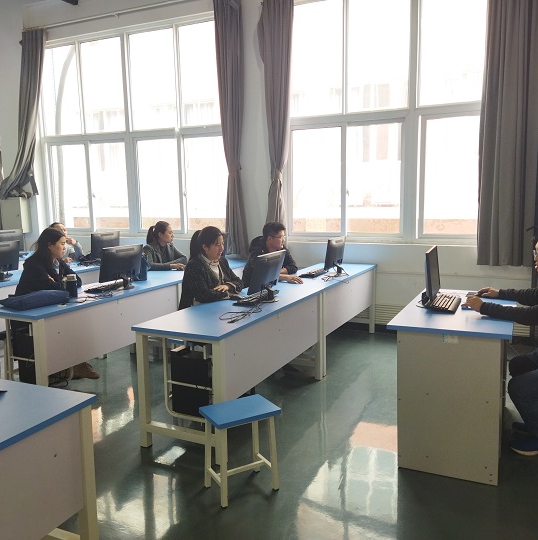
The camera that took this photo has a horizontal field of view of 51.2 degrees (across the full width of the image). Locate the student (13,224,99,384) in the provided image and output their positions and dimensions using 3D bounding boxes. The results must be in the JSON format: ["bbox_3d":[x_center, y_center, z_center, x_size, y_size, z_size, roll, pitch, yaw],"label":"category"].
[{"bbox_3d":[-1.772,0.279,4.680,0.700,1.230,0.500,2,9,26],"label":"student"}]

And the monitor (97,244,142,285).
[{"bbox_3d":[-1.249,-0.022,4.674,0.190,0.360,0.500,3,9,25],"label":"monitor"}]

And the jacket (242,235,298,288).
[{"bbox_3d":[-0.018,0.006,5.129,0.520,0.640,0.540,4,9,31],"label":"jacket"}]

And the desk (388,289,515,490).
[{"bbox_3d":[1.157,0.611,3.397,0.620,0.784,1.170,2,9,26],"label":"desk"}]

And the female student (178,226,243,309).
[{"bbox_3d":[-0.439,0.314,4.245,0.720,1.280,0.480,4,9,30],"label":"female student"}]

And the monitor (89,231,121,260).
[{"bbox_3d":[-1.892,-0.265,6.524,0.200,0.360,0.490,3,9,25],"label":"monitor"}]

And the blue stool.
[{"bbox_3d":[-0.147,0.923,2.891,0.355,0.430,0.245,-5,9,-29],"label":"blue stool"}]

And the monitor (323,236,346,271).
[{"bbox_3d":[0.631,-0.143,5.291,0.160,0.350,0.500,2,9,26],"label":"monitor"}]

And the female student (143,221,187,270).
[{"bbox_3d":[-1.118,0.084,5.971,0.660,1.210,0.500,2,9,26],"label":"female student"}]

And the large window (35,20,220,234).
[{"bbox_3d":[-1.854,-1.817,7.424,3.050,2.630,0.150,3,9,25],"label":"large window"}]

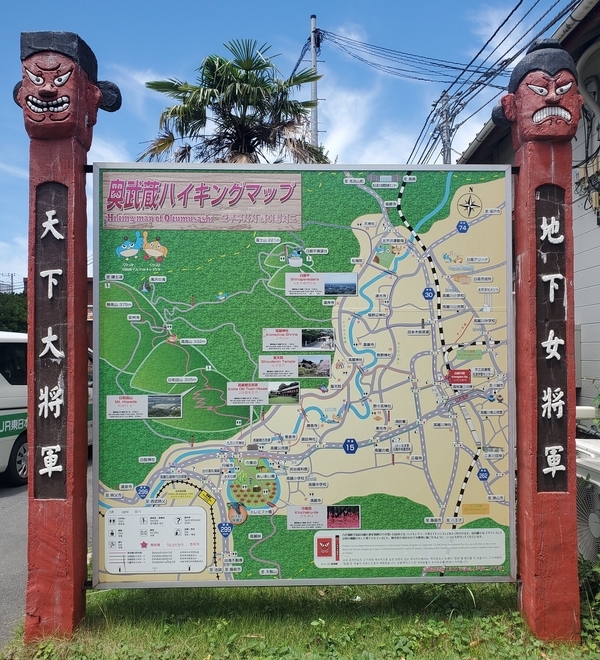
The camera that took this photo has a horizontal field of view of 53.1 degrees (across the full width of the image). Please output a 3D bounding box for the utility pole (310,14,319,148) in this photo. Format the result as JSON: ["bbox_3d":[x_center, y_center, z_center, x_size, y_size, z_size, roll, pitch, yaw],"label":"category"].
[{"bbox_3d":[0.376,-3.118,15.417,0.260,10.041,0.260,0,-1,0],"label":"utility pole"}]

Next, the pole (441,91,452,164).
[{"bbox_3d":[5.141,-3.198,20.915,0.380,10.345,0.380,0,-1,0],"label":"pole"}]

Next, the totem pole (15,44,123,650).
[{"bbox_3d":[-1.207,0.039,3.064,0.550,3.053,0.320,0,-1,-1],"label":"totem pole"}]

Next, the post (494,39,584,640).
[{"bbox_3d":[1.263,0.039,3.114,0.460,3.055,0.330,0,-1,-1],"label":"post"}]

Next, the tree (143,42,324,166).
[{"bbox_3d":[-0.855,-1.095,8.152,2.550,5.766,2.450,0,-1,0],"label":"tree"}]

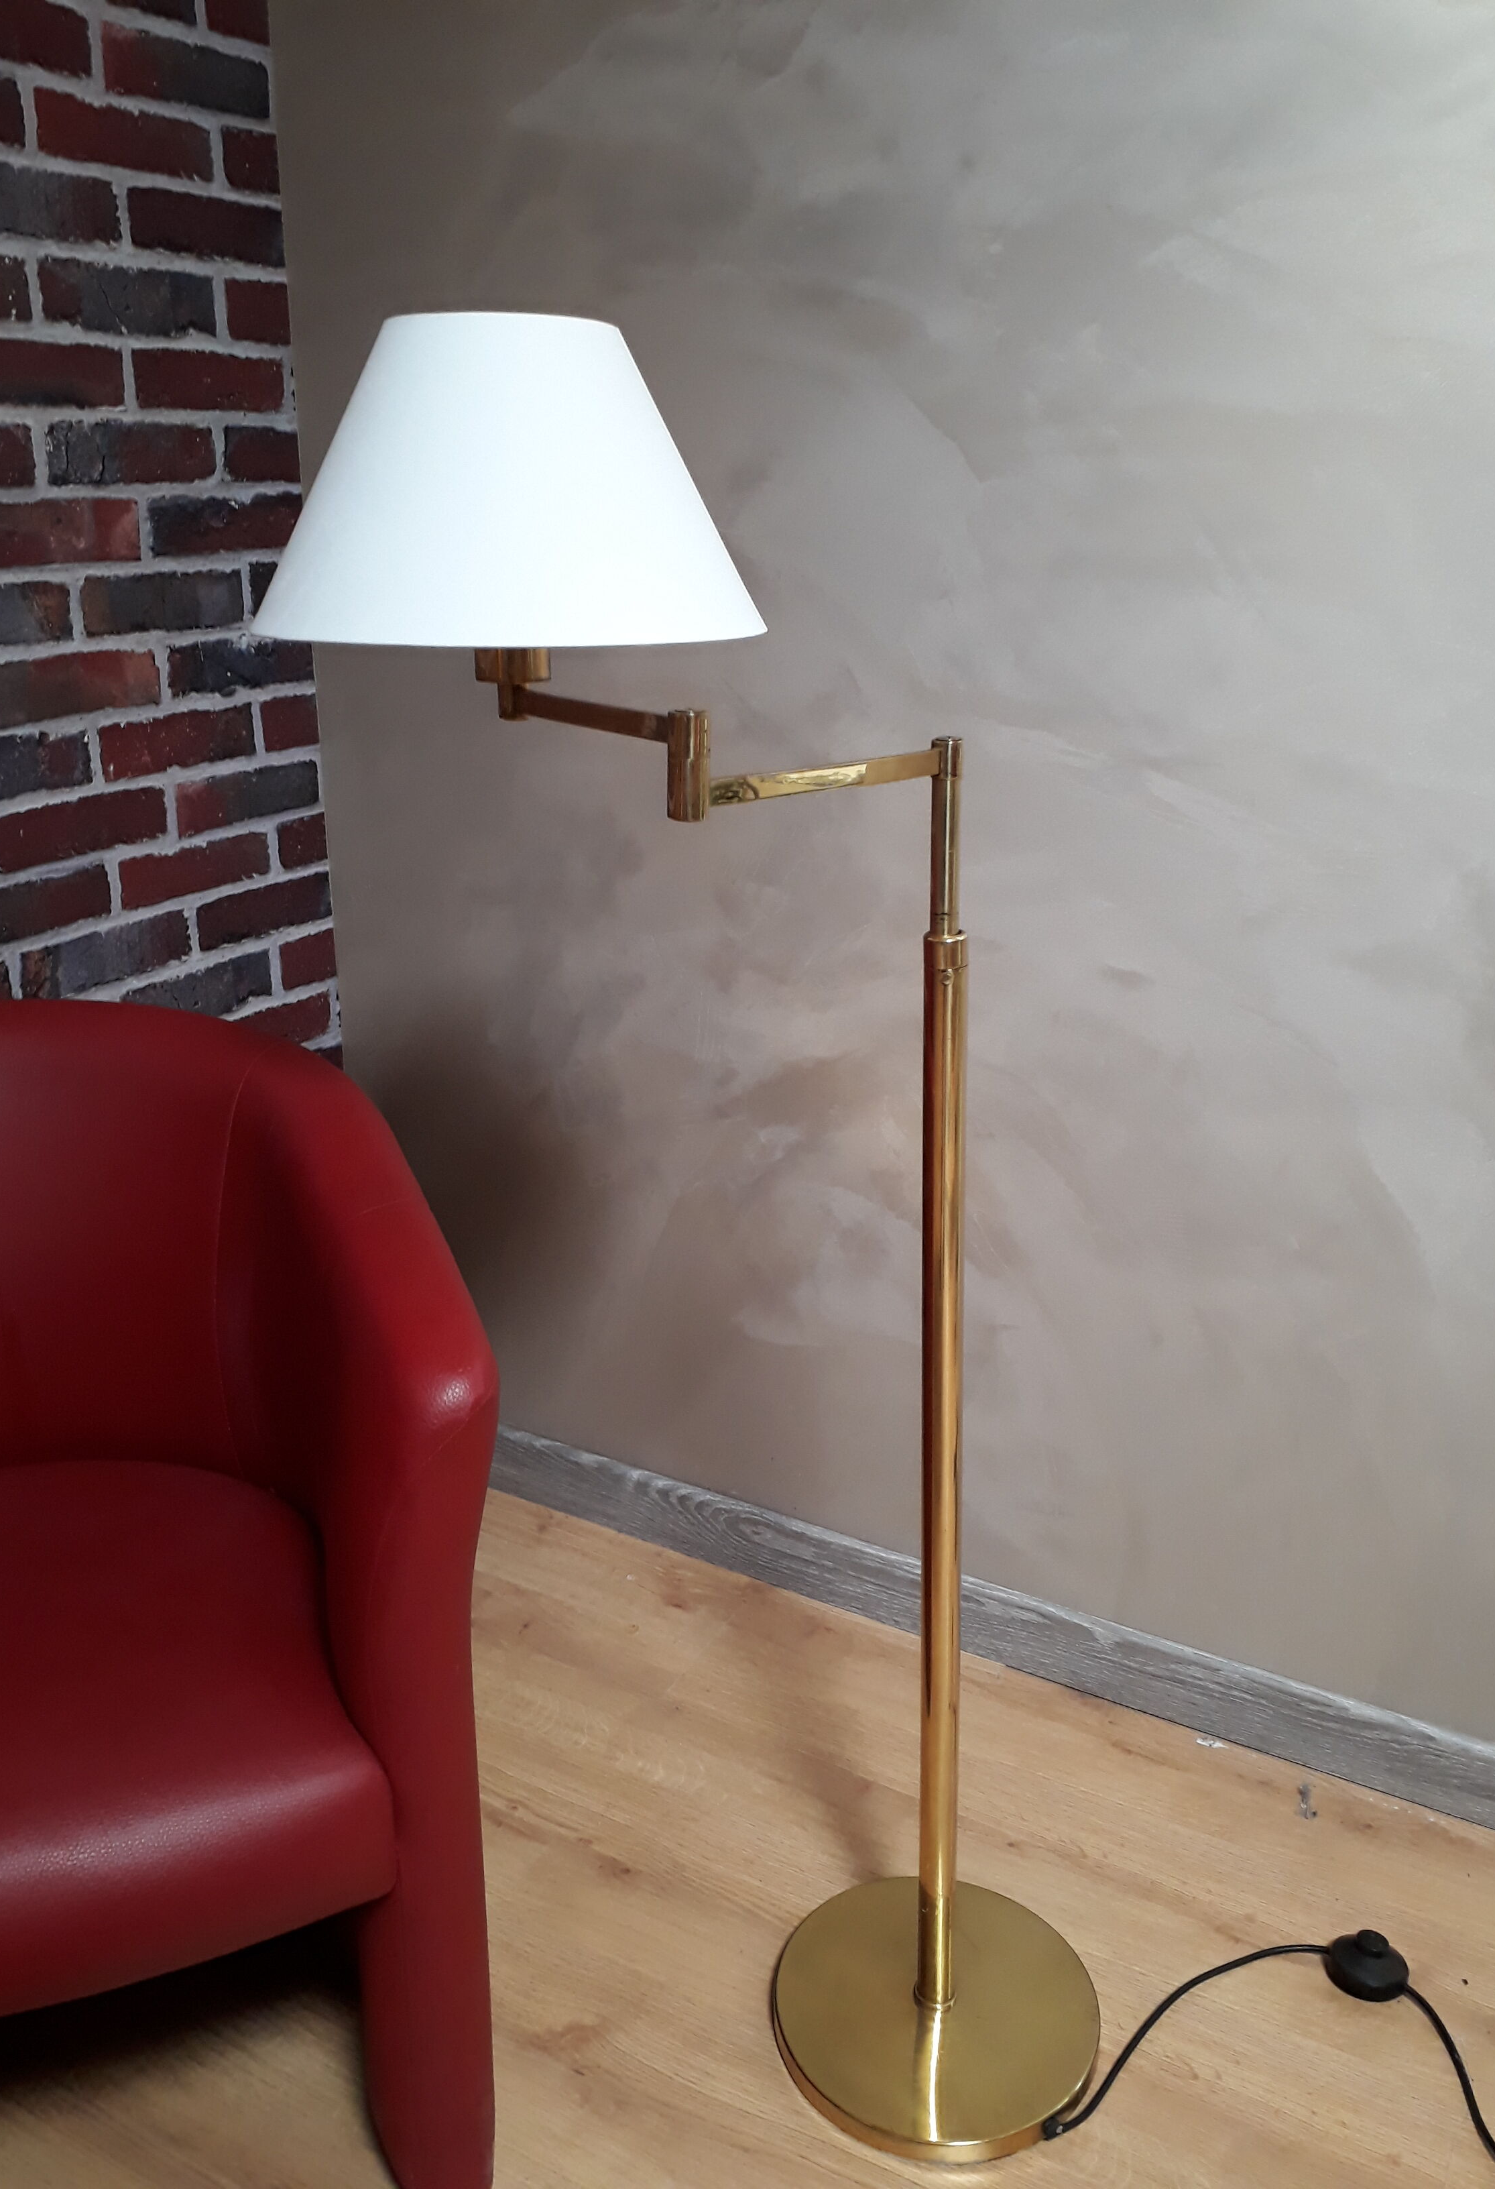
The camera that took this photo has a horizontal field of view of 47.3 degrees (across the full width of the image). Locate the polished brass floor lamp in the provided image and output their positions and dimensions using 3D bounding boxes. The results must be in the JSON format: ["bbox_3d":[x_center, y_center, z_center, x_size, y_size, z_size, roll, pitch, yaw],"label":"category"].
[{"bbox_3d":[-0.009,0.154,1.202,0.604,1.271,0.318,1,19,2],"label":"polished brass floor lamp"}]

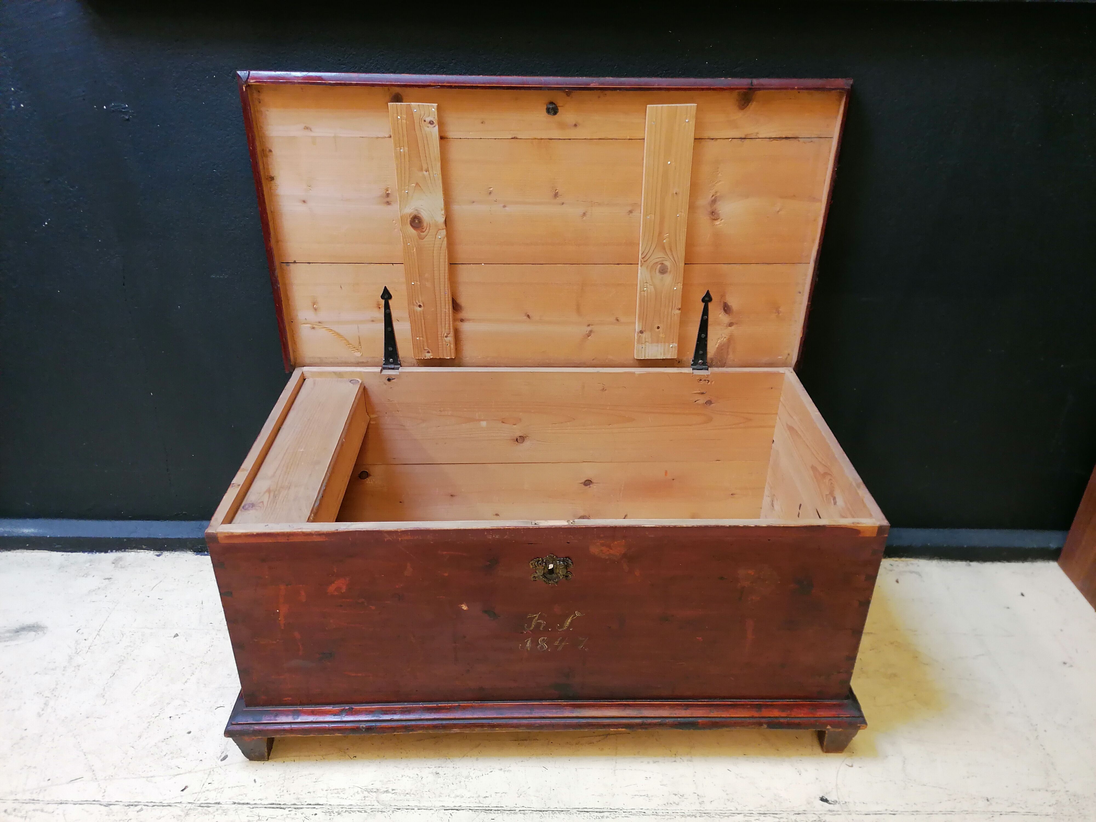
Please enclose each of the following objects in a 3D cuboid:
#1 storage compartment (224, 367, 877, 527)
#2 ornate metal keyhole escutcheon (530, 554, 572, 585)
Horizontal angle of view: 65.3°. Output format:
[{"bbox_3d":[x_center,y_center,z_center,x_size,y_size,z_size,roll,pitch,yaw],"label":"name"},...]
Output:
[{"bbox_3d":[-0.001,0.225,1.773,1.089,0.403,0.568,0,29,-1],"label":"storage compartment"},{"bbox_3d":[0.006,0.272,1.447,0.073,0.067,0.010,0,29,-1],"label":"ornate metal keyhole escutcheon"}]

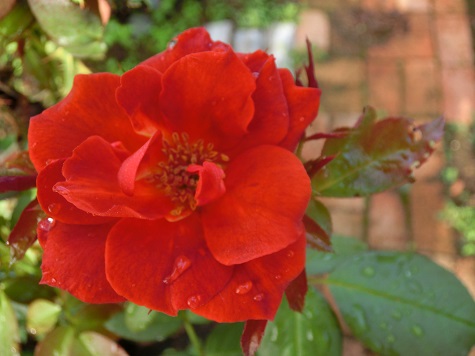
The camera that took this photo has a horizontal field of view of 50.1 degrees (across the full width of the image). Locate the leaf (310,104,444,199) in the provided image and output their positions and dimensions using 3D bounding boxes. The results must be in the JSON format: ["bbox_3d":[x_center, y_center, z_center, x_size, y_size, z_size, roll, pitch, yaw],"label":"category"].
[{"bbox_3d":[0.043,-0.008,0.157,0.047,0.011,0.025,-30,75,-9],"label":"leaf"}]

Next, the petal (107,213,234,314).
[{"bbox_3d":[-0.021,0.026,0.156,0.038,0.012,0.031,0,78,0],"label":"petal"}]

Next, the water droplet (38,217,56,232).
[{"bbox_3d":[-0.060,0.015,0.161,0.005,0.004,0.005,-3,53,5],"label":"water droplet"}]

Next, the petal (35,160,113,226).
[{"bbox_3d":[-0.048,0.004,0.160,0.027,0.011,0.021,0,90,-9],"label":"petal"}]

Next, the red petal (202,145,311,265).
[{"bbox_3d":[0.006,0.008,0.152,0.031,0.014,0.035,0,81,15],"label":"red petal"}]

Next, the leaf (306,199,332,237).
[{"bbox_3d":[0.028,0.014,0.180,0.010,0.006,0.014,0,78,-6],"label":"leaf"}]

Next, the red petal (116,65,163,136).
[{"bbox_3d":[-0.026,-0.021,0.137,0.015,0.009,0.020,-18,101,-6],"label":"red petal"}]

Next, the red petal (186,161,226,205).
[{"bbox_3d":[-0.008,0.001,0.133,0.010,0.007,0.012,0,84,0],"label":"red petal"}]

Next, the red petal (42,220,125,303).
[{"bbox_3d":[-0.048,0.026,0.163,0.026,0.011,0.027,0,78,-6],"label":"red petal"}]

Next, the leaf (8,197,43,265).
[{"bbox_3d":[-0.065,0.016,0.157,0.010,0.007,0.023,19,70,14],"label":"leaf"}]

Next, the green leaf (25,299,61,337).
[{"bbox_3d":[-0.068,0.049,0.177,0.013,0.007,0.012,-11,60,-1],"label":"green leaf"}]

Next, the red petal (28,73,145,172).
[{"bbox_3d":[-0.047,-0.017,0.160,0.034,0.030,0.013,0,12,-15],"label":"red petal"}]

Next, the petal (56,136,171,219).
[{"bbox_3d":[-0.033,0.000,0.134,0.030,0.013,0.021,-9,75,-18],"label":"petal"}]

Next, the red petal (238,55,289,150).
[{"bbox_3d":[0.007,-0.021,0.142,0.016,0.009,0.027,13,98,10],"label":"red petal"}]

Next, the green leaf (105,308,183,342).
[{"bbox_3d":[-0.034,0.052,0.182,0.029,0.007,0.017,-6,60,2],"label":"green leaf"}]

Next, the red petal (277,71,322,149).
[{"bbox_3d":[0.018,-0.022,0.164,0.018,0.010,0.026,0,102,12],"label":"red petal"}]

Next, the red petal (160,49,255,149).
[{"bbox_3d":[-0.009,-0.024,0.156,0.027,0.030,0.013,0,20,0],"label":"red petal"}]

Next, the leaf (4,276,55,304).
[{"bbox_3d":[-0.082,0.045,0.205,0.020,0.008,0.012,0,66,0],"label":"leaf"}]

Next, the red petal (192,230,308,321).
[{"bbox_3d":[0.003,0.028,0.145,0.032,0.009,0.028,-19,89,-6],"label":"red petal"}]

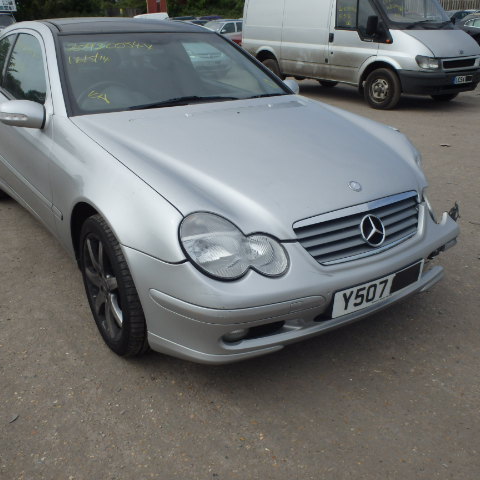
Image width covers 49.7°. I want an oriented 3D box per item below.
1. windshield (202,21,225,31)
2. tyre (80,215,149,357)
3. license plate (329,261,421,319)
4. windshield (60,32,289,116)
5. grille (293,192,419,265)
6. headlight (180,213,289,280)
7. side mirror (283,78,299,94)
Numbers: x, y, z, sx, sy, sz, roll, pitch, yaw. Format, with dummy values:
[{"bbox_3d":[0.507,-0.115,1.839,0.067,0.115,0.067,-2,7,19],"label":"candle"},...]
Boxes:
[{"bbox_3d":[-1.328,-10.286,25.000,1.380,0.150,0.720,19,71,38],"label":"windshield"},{"bbox_3d":[-0.485,0.184,2.277,0.225,0.630,0.630,-15,27,-33],"label":"tyre"},{"bbox_3d":[0.558,0.187,2.052,0.520,0.111,0.025,-15,24,-33],"label":"license plate"},{"bbox_3d":[-0.374,-1.014,2.970,1.420,0.150,0.770,-15,59,-33],"label":"windshield"},{"bbox_3d":[0.508,-0.049,2.033,0.700,0.210,0.100,-15,7,-33],"label":"grille"},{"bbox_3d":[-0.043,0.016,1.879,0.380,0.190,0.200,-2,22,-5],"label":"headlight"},{"bbox_3d":[0.333,-1.002,3.475,0.220,0.150,0.150,-15,27,-33],"label":"side mirror"}]

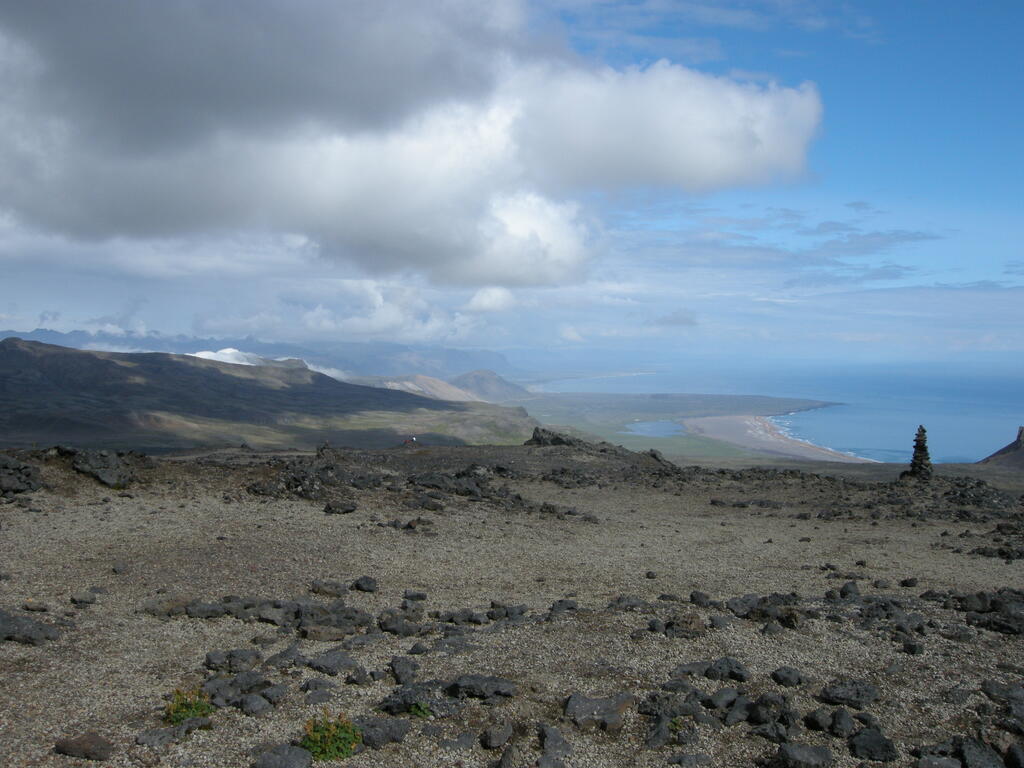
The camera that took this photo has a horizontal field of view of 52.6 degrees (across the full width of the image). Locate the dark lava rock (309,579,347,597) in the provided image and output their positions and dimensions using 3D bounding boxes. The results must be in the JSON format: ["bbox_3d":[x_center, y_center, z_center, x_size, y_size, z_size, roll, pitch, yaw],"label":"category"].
[{"bbox_3d":[-1.380,1.522,7.744,0.284,0.113,0.213,0,2,-10],"label":"dark lava rock"}]

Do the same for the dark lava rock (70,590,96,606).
[{"bbox_3d":[-3.057,1.530,7.385,0.185,0.098,0.158,-1,2,-23],"label":"dark lava rock"}]

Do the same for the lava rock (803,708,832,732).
[{"bbox_3d":[1.384,1.525,4.692,0.136,0.095,0.122,1,2,17],"label":"lava rock"}]

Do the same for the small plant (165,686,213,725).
[{"bbox_3d":[-1.493,1.496,4.794,0.231,0.167,0.208,-1,2,-17],"label":"small plant"}]

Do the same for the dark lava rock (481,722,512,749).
[{"bbox_3d":[-0.067,1.526,4.494,0.139,0.098,0.125,0,2,-1],"label":"dark lava rock"}]

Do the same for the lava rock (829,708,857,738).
[{"bbox_3d":[1.493,1.533,4.676,0.127,0.118,0.139,1,2,18],"label":"lava rock"}]

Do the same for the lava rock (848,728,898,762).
[{"bbox_3d":[1.521,1.521,4.356,0.210,0.119,0.179,1,2,19],"label":"lava rock"}]

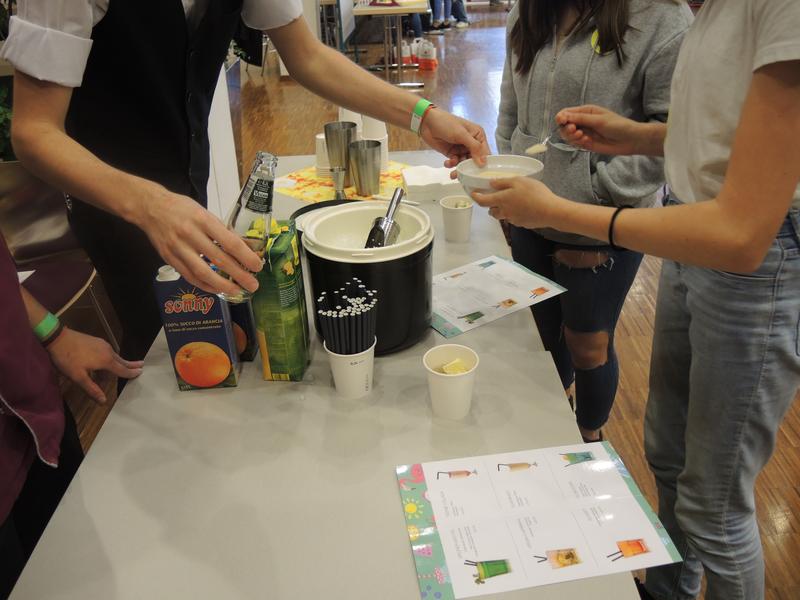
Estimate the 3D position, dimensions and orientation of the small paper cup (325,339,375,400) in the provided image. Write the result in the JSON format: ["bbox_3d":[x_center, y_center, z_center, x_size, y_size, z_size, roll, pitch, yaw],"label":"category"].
[{"bbox_3d":[-0.074,0.102,1.016,0.080,0.090,0.080,-3,29,0],"label":"small paper cup"}]

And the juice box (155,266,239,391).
[{"bbox_3d":[-0.315,0.036,1.020,0.091,0.212,0.062,-5,30,-5],"label":"juice box"}]

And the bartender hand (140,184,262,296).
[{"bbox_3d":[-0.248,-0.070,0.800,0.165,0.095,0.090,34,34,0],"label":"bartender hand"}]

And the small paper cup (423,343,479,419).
[{"bbox_3d":[0.076,0.126,0.960,0.080,0.090,0.080,-2,30,1],"label":"small paper cup"}]

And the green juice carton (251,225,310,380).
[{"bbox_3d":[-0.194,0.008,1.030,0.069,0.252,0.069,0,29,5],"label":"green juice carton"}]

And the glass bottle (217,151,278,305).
[{"bbox_3d":[-0.187,-0.086,0.812,0.058,0.195,0.058,15,27,-10],"label":"glass bottle"}]

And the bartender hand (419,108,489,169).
[{"bbox_3d":[0.102,-0.298,1.210,0.140,0.095,0.090,33,36,3],"label":"bartender hand"}]

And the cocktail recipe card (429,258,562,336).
[{"bbox_3d":[0.151,-0.015,1.298,0.297,0.004,0.210,-20,33,-28],"label":"cocktail recipe card"}]

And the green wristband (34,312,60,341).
[{"bbox_3d":[-0.546,0.042,1.000,0.045,0.021,0.056,-48,39,0],"label":"green wristband"}]

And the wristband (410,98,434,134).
[{"bbox_3d":[0.041,-0.346,1.220,0.021,0.058,0.058,28,36,8],"label":"wristband"}]

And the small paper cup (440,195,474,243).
[{"bbox_3d":[0.134,-0.184,1.502,0.080,0.090,0.080,-2,30,1],"label":"small paper cup"}]

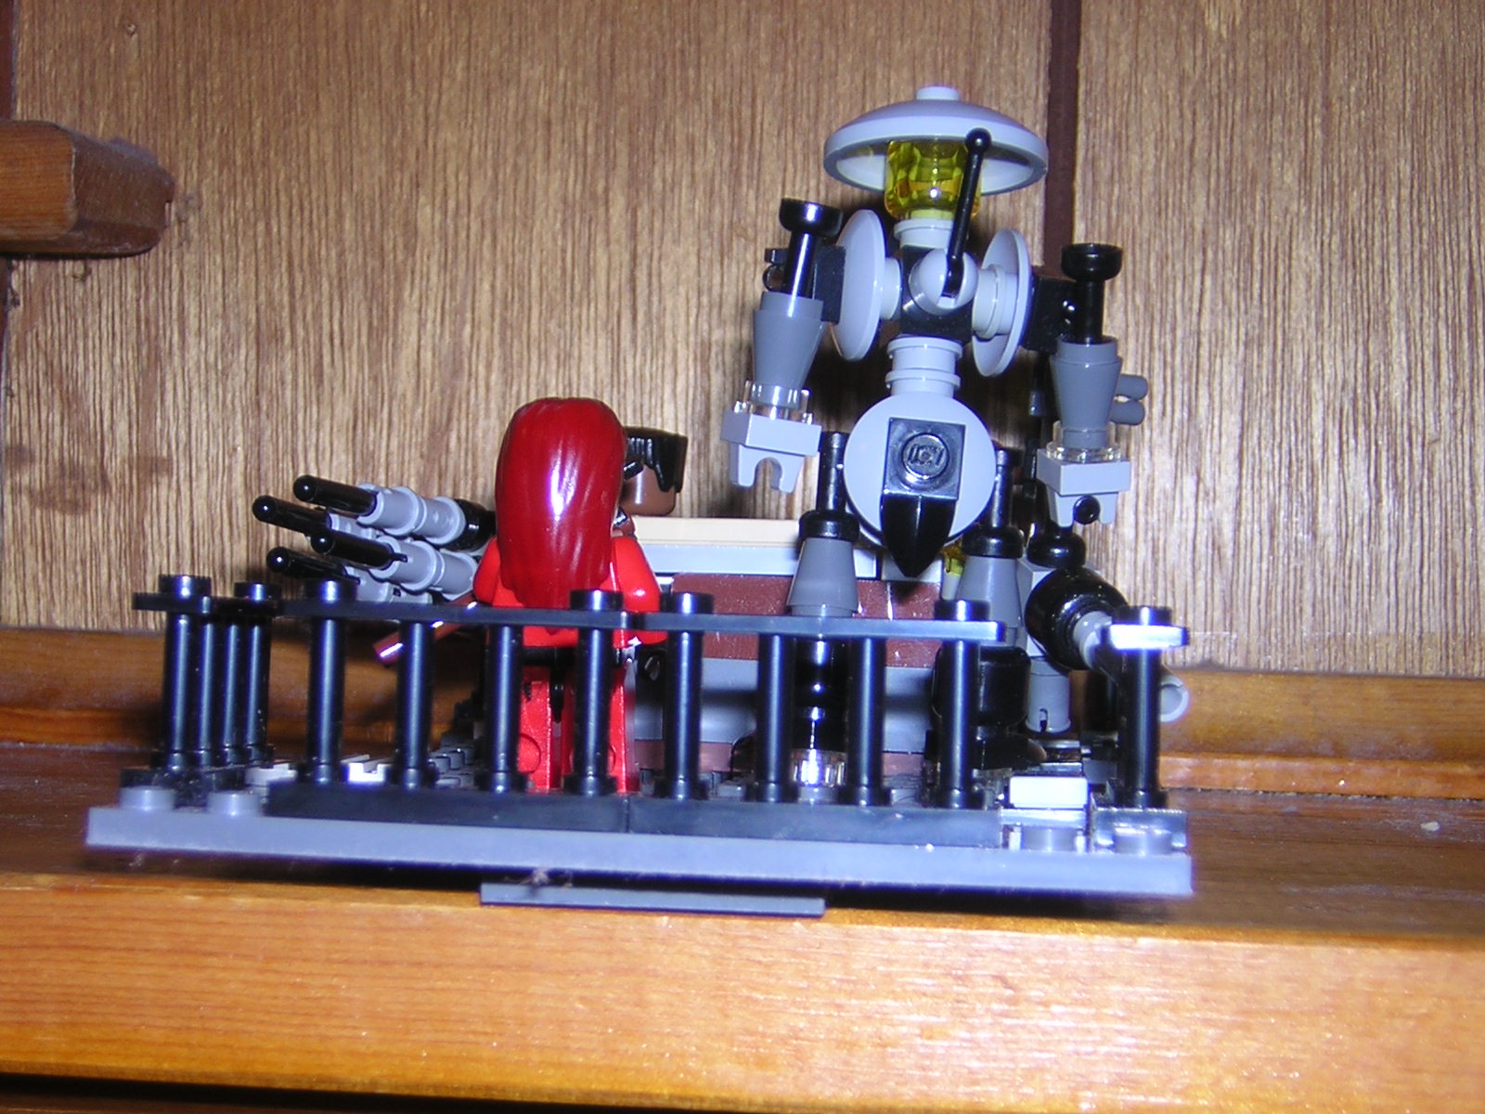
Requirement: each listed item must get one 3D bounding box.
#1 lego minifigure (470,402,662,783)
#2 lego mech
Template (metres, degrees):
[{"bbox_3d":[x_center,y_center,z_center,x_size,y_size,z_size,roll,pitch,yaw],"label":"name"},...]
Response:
[{"bbox_3d":[-0.018,0.004,0.303,0.022,0.042,0.015,2,-2,7],"label":"lego minifigure"},{"bbox_3d":[0.021,-0.012,0.303,0.046,0.077,0.028,2,-2,-13],"label":"lego mech"}]

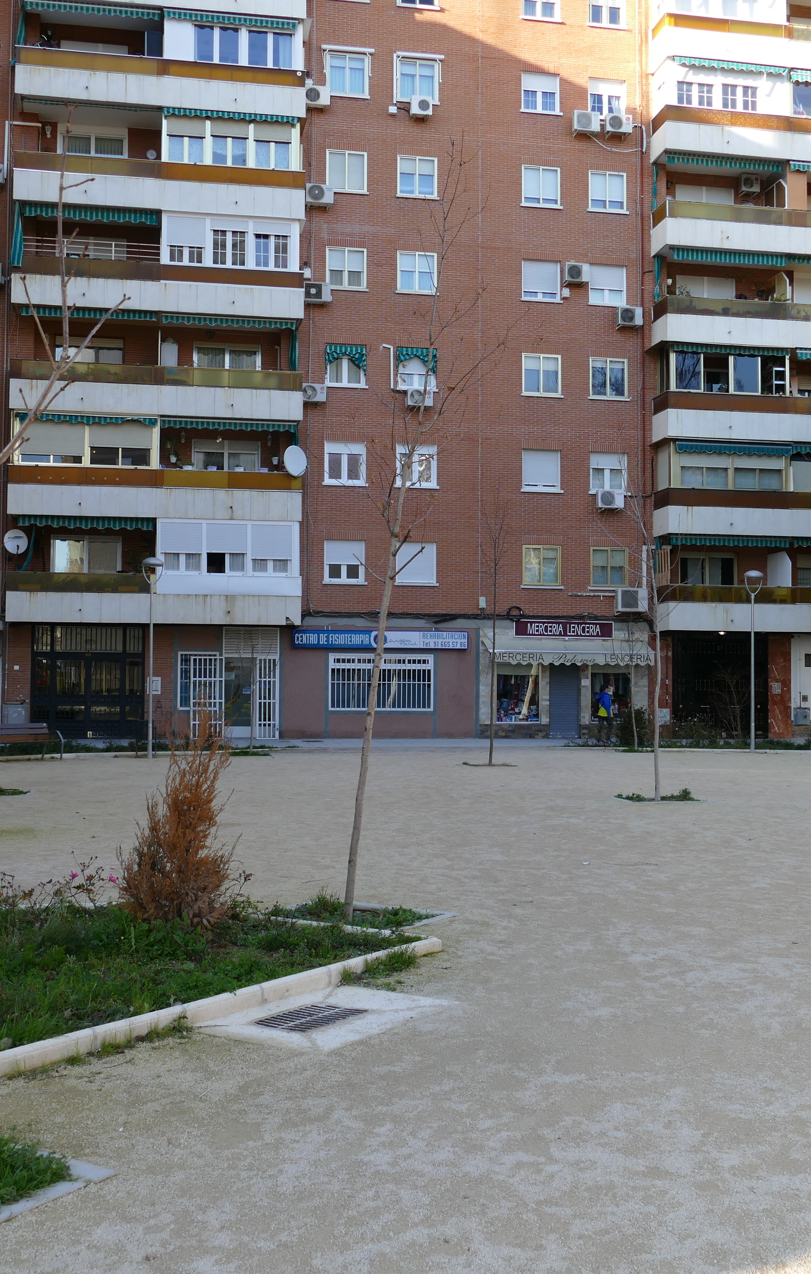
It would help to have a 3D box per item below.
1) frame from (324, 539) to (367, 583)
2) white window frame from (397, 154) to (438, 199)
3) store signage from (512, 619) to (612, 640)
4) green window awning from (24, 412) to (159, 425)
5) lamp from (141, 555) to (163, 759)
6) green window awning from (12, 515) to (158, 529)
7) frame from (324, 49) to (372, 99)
[{"bbox_3d":[-1.704,-2.073,37.230,1.210,1.219,0.160,1,-3,-11],"label":"frame"},{"bbox_3d":[0.349,-13.516,39.035,1.208,1.238,0.140,1,-3,-11],"label":"white window frame"},{"bbox_3d":[4.755,-0.200,39.588,3.100,0.500,0.150,1,-3,-11],"label":"store signage"},{"bbox_3d":[-8.538,-5.880,35.796,3.679,0.230,0.220,1,-3,-11],"label":"green window awning"},{"bbox_3d":[-5.346,0.436,27.921,0.470,4.250,0.470,1,-3,-11],"label":"lamp"},{"bbox_3d":[-8.685,-3.115,36.137,3.650,0.360,0.300,1,-3,-11],"label":"green window awning"},{"bbox_3d":[-1.688,-16.563,39.156,1.289,1.325,0.150,1,-3,-11],"label":"frame"}]

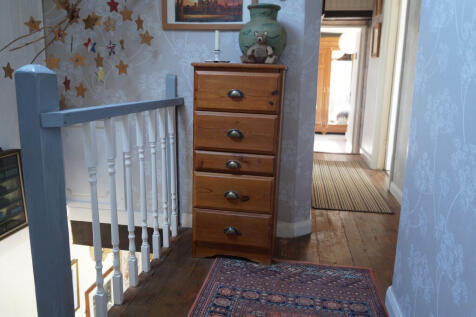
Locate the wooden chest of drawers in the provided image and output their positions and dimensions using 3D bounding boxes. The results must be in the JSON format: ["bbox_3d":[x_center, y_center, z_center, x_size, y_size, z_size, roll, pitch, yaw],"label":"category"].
[{"bbox_3d":[0.012,0.017,2.197,0.513,1.134,0.425,4,12,8],"label":"wooden chest of drawers"}]

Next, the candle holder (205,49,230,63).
[{"bbox_3d":[-0.121,-0.586,2.075,0.148,0.088,0.148,3,11,8],"label":"candle holder"}]

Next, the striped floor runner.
[{"bbox_3d":[1.178,0.230,4.152,0.700,0.010,2.321,3,11,10],"label":"striped floor runner"}]

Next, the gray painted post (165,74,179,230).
[{"bbox_3d":[-0.452,-0.025,2.484,0.066,1.084,0.045,3,11,10],"label":"gray painted post"}]

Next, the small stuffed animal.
[{"bbox_3d":[0.119,-0.597,1.937,0.197,0.181,0.145,3,11,8],"label":"small stuffed animal"}]

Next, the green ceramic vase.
[{"bbox_3d":[0.145,-0.710,2.097,0.279,0.339,0.279,3,11,8],"label":"green ceramic vase"}]

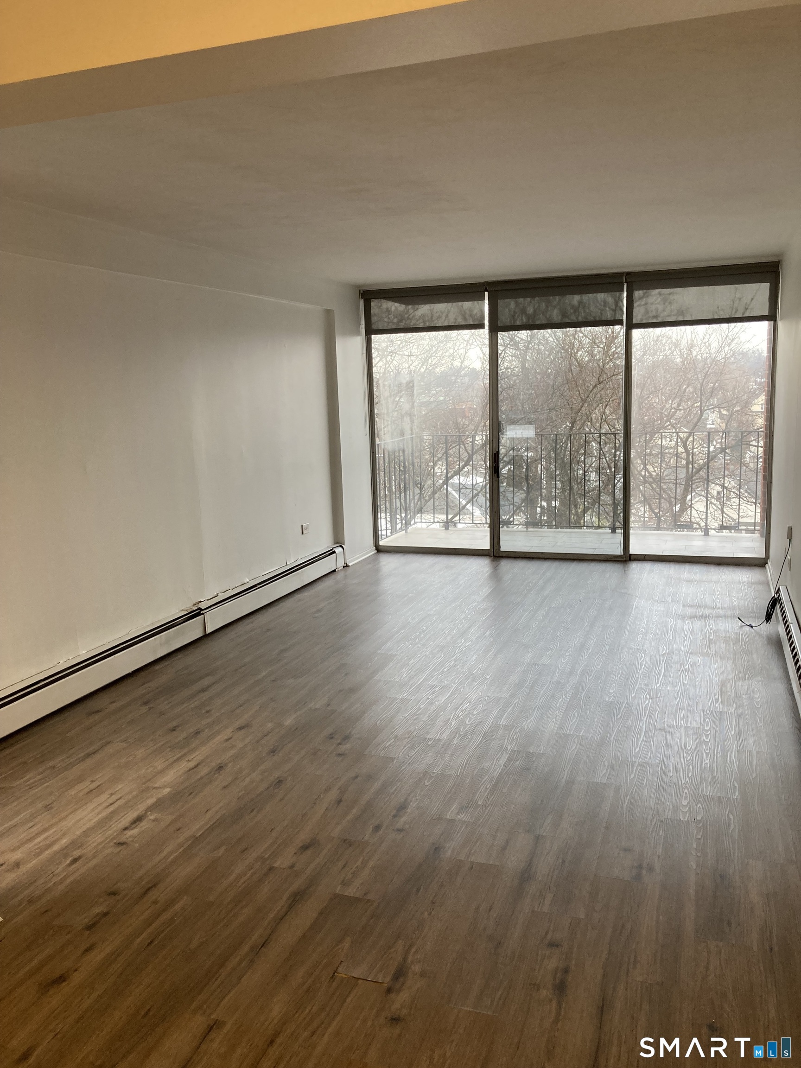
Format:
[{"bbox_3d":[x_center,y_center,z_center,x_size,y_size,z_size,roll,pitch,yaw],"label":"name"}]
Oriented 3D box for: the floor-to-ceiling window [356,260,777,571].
[{"bbox_3d":[1.373,-0.989,7.616,3.517,2.440,0.120,2,10,19],"label":"floor-to-ceiling window"}]

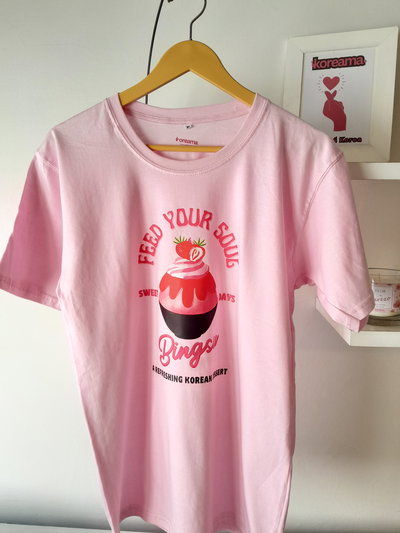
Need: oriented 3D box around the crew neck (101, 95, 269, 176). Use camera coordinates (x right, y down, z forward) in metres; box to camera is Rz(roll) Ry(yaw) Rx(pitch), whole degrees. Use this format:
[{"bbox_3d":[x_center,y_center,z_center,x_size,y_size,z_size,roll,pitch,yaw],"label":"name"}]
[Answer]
[{"bbox_3d":[-0.021,-0.205,0.607,0.246,0.122,0.080,-1,11,-3],"label":"crew neck"}]

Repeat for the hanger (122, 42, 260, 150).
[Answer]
[{"bbox_3d":[-0.015,-0.262,0.606,0.400,0.168,0.030,-1,11,-3],"label":"hanger"}]

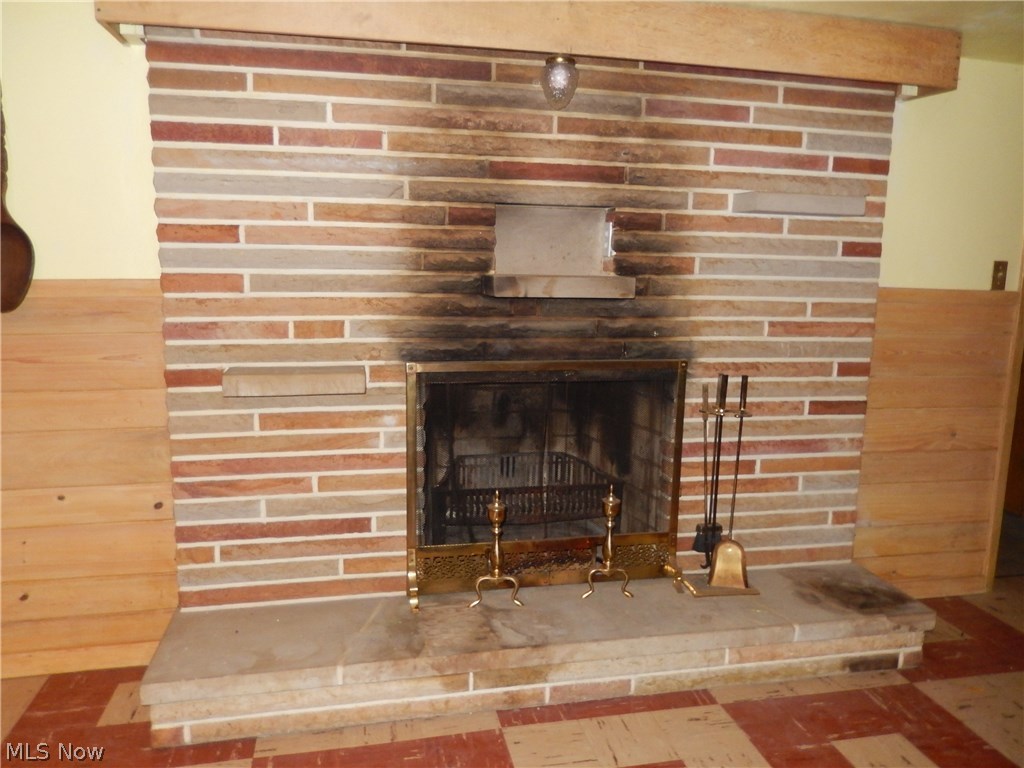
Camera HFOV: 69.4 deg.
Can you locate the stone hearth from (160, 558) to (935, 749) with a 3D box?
[{"bbox_3d":[0.166,0.850,2.453,2.466,0.202,0.424,-1,10,-11],"label":"stone hearth"}]

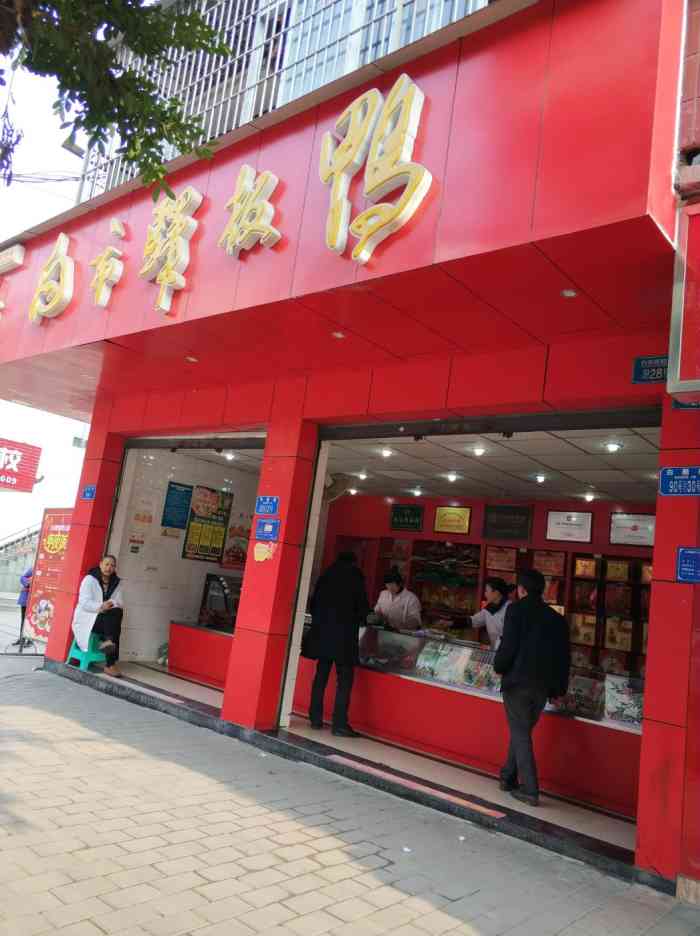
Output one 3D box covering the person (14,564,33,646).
[{"bbox_3d":[-4.958,2.004,11.492,0.500,1.560,0.420,10,-9,-18],"label":"person"}]

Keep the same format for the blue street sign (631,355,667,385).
[{"bbox_3d":[1.995,-0.643,4.753,0.300,0.200,0.012,0,-12,42],"label":"blue street sign"}]

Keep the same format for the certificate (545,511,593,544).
[{"bbox_3d":[2.799,0.752,9.332,0.605,0.380,0.030,0,-12,41],"label":"certificate"}]

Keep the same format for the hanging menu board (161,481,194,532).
[{"bbox_3d":[-2.325,0.520,9.868,0.020,0.620,0.395,0,-12,41],"label":"hanging menu board"}]

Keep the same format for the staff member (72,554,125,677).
[{"bbox_3d":[-2.925,1.708,8.705,0.550,1.340,0.850,14,-11,-33],"label":"staff member"}]

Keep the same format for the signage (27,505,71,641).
[{"bbox_3d":[-4.064,1.442,9.891,0.834,1.788,0.100,0,-12,41],"label":"signage"}]

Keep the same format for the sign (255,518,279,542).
[{"bbox_3d":[-0.784,0.591,6.878,0.305,0.200,0.012,0,-12,42],"label":"sign"}]

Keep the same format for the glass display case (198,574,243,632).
[{"bbox_3d":[-1.384,1.749,9.306,0.640,0.650,0.850,0,-12,42],"label":"glass display case"}]

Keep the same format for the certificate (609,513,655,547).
[{"bbox_3d":[3.254,0.697,8.312,0.595,0.375,0.030,0,-12,42],"label":"certificate"}]

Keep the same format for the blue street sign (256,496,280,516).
[{"bbox_3d":[-0.767,0.347,6.707,0.305,0.160,0.020,0,-12,41],"label":"blue street sign"}]

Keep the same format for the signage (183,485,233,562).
[{"bbox_3d":[-2.019,0.835,10.523,0.025,1.035,0.705,0,-12,42],"label":"signage"}]

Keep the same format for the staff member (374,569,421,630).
[{"bbox_3d":[0.486,1.890,7.809,0.600,1.610,0.480,0,-12,42],"label":"staff member"}]

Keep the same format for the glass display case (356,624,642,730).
[{"bbox_3d":[1.270,1.732,6.105,2.793,0.367,0.600,0,-12,41],"label":"glass display case"}]

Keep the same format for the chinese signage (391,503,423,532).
[{"bbox_3d":[0.859,0.763,11.031,0.595,0.375,0.030,0,-12,41],"label":"chinese signage"}]

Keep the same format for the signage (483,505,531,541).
[{"bbox_3d":[2.014,0.697,9.411,0.680,0.445,0.030,0,-12,42],"label":"signage"}]

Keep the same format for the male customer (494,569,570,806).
[{"bbox_3d":[1.343,1.559,5.360,0.520,1.629,0.420,12,-10,-27],"label":"male customer"}]

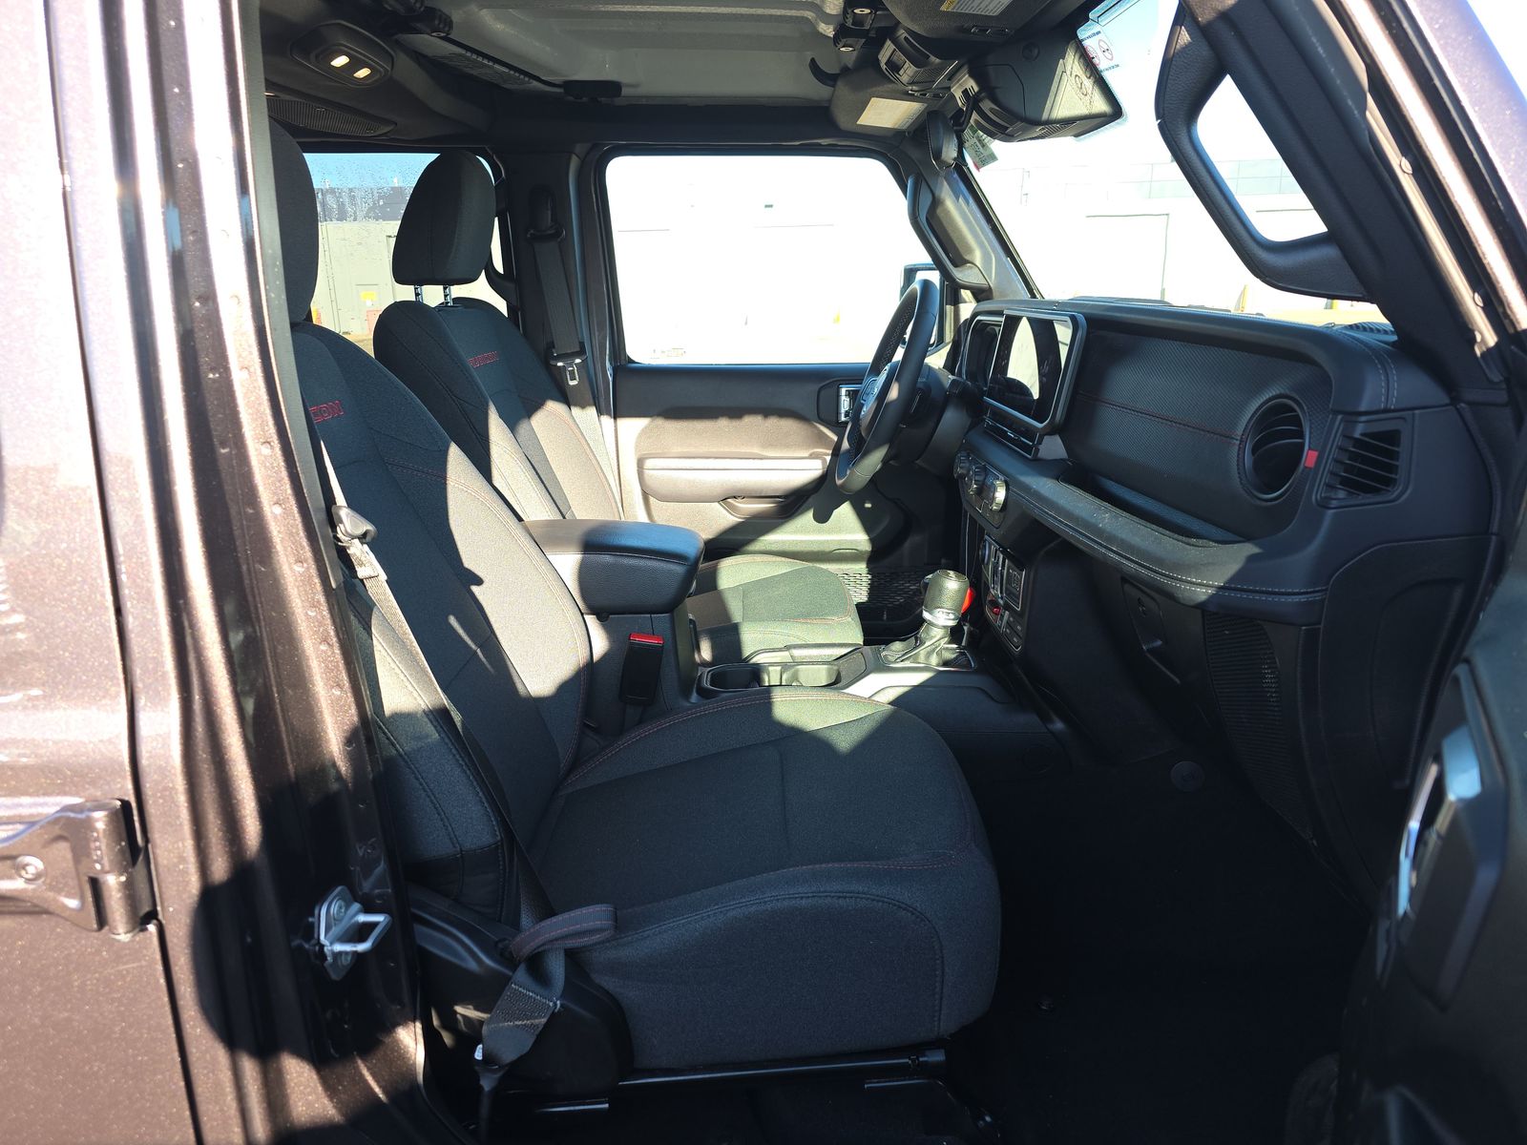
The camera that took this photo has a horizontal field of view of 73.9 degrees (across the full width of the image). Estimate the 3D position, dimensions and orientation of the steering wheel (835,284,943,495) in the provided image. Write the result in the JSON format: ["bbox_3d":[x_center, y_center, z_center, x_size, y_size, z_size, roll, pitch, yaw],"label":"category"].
[{"bbox_3d":[0.218,-0.315,1.762,0.097,0.377,0.377,18,15,-4],"label":"steering wheel"}]

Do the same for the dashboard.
[{"bbox_3d":[0.462,-0.136,1.386,0.347,0.469,1.387,0,15,1],"label":"dashboard"}]

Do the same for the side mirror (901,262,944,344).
[{"bbox_3d":[0.401,-0.587,2.239,0.130,0.200,0.210,-5,16,-12],"label":"side mirror"}]

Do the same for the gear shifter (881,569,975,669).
[{"bbox_3d":[0.233,0.058,1.452,0.112,0.138,0.087,0,15,1],"label":"gear shifter"}]

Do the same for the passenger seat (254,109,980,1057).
[{"bbox_3d":[-0.184,-0.033,1.019,0.806,0.836,0.541,0,15,1],"label":"passenger seat"}]

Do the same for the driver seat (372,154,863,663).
[{"bbox_3d":[-0.223,-0.264,1.760,0.806,0.877,0.541,0,15,1],"label":"driver seat"}]

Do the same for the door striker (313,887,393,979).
[{"bbox_3d":[-0.302,0.271,0.749,0.051,0.071,0.047,0,15,1],"label":"door striker"}]

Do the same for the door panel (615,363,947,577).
[{"bbox_3d":[0.082,-0.209,2.099,0.796,0.459,0.112,0,15,1],"label":"door panel"}]

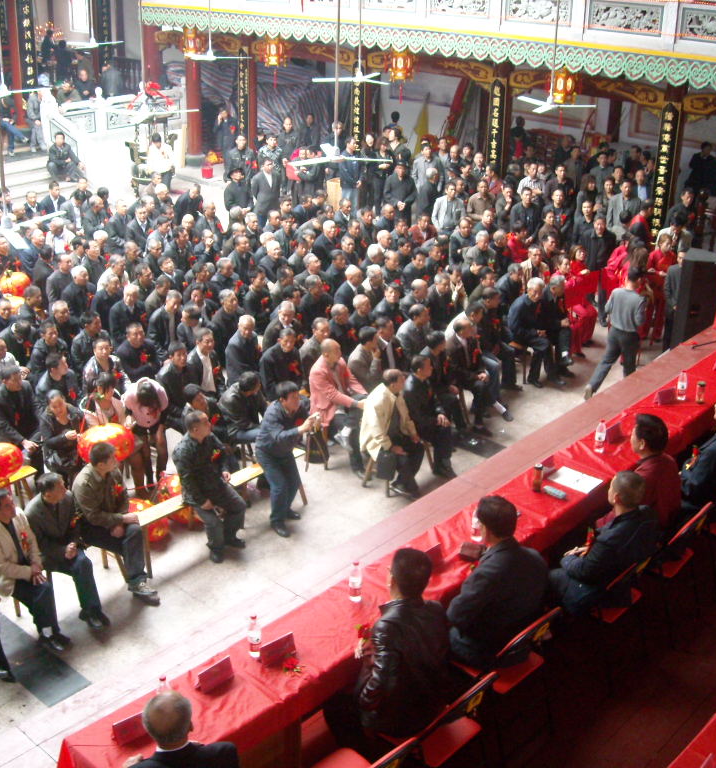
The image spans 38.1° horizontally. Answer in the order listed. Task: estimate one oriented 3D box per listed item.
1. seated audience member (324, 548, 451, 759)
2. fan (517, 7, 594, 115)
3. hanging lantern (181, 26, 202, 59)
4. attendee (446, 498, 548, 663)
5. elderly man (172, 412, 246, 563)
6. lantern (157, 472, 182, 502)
[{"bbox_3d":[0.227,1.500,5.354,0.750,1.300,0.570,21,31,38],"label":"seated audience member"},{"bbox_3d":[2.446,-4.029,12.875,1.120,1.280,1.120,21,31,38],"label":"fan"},{"bbox_3d":[-3.385,-6.935,21.062,0.460,0.620,0.460,21,31,38],"label":"hanging lantern"},{"bbox_3d":[0.696,1.145,5.368,0.800,1.270,0.580,21,30,37],"label":"attendee"},{"bbox_3d":[-1.187,0.828,8.279,0.750,1.220,0.550,18,28,35],"label":"elderly man"},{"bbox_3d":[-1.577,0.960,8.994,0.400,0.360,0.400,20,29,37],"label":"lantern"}]

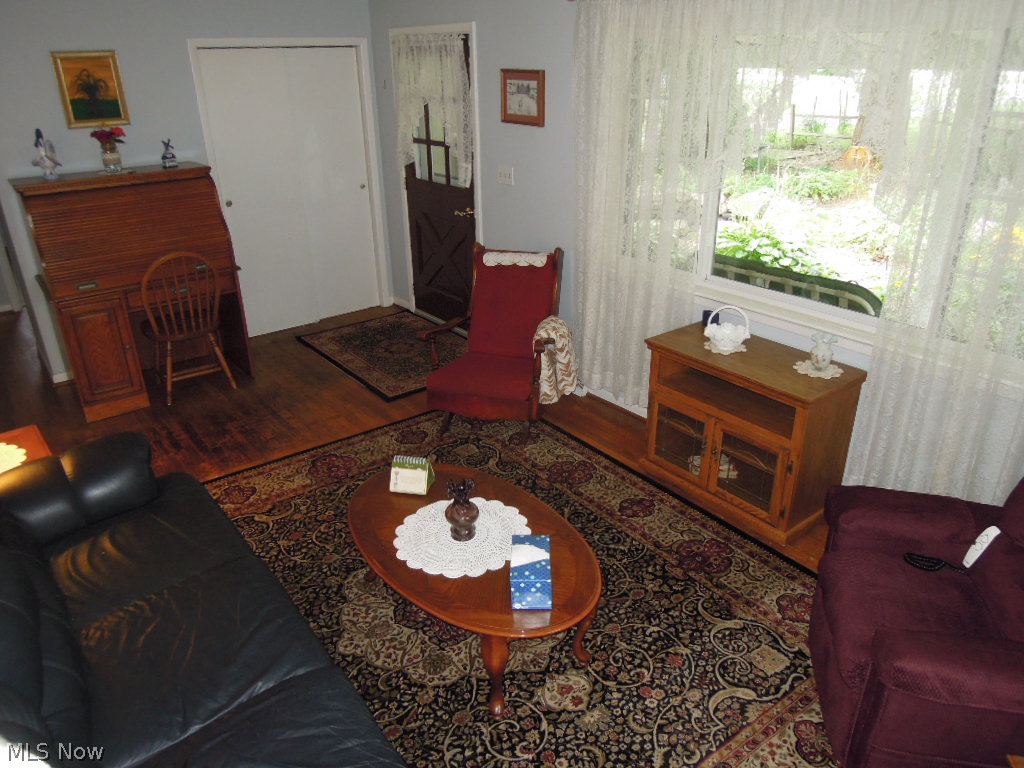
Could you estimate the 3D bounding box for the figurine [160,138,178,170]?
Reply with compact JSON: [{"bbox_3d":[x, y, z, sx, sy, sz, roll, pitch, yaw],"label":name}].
[{"bbox_3d":[-2.210,-1.480,4.558,0.095,0.172,0.090,-19,30,-33],"label":"figurine"}]

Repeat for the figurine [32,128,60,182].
[{"bbox_3d":[-2.769,-1.351,4.188,0.150,0.265,0.150,4,25,12],"label":"figurine"}]

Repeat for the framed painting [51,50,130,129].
[{"bbox_3d":[-2.572,-1.804,4.354,0.348,0.430,0.030,-18,29,-33],"label":"framed painting"}]

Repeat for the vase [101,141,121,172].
[{"bbox_3d":[-2.501,-1.411,4.421,0.108,0.175,0.108,-19,30,-33],"label":"vase"}]

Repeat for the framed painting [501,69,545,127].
[{"bbox_3d":[0.055,-1.692,4.196,0.025,0.300,0.415,-19,30,-33],"label":"framed painting"}]

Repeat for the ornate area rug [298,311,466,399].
[{"bbox_3d":[-0.821,-0.258,5.198,0.990,0.010,1.450,-19,30,-33],"label":"ornate area rug"}]

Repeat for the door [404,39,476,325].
[{"bbox_3d":[-0.521,-1.425,5.236,0.060,2.030,0.930,-19,30,-33],"label":"door"}]

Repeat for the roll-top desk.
[{"bbox_3d":[-2.318,-0.623,4.458,1.040,1.301,0.763,-18,29,-33],"label":"roll-top desk"}]

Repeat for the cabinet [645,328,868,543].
[{"bbox_3d":[1.056,0.186,3.291,0.420,0.669,0.860,-18,29,-33],"label":"cabinet"}]

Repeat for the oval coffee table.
[{"bbox_3d":[-0.150,0.698,2.531,0.654,0.400,1.123,-20,30,-35],"label":"oval coffee table"}]

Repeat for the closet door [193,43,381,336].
[{"bbox_3d":[-1.594,-1.447,5.416,1.160,2.020,0.060,-19,30,-33],"label":"closet door"}]

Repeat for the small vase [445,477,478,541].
[{"bbox_3d":[-0.176,0.443,2.470,0.112,0.196,0.112,-1,25,1],"label":"small vase"}]

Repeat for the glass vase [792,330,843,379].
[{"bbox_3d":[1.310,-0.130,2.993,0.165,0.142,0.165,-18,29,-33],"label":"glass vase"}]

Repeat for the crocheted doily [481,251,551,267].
[{"bbox_3d":[0.017,-0.645,3.661,0.340,0.075,0.060,7,26,17],"label":"crocheted doily"}]

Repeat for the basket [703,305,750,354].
[{"bbox_3d":[0.973,-0.250,3.215,0.190,0.190,0.170,9,26,22],"label":"basket"}]

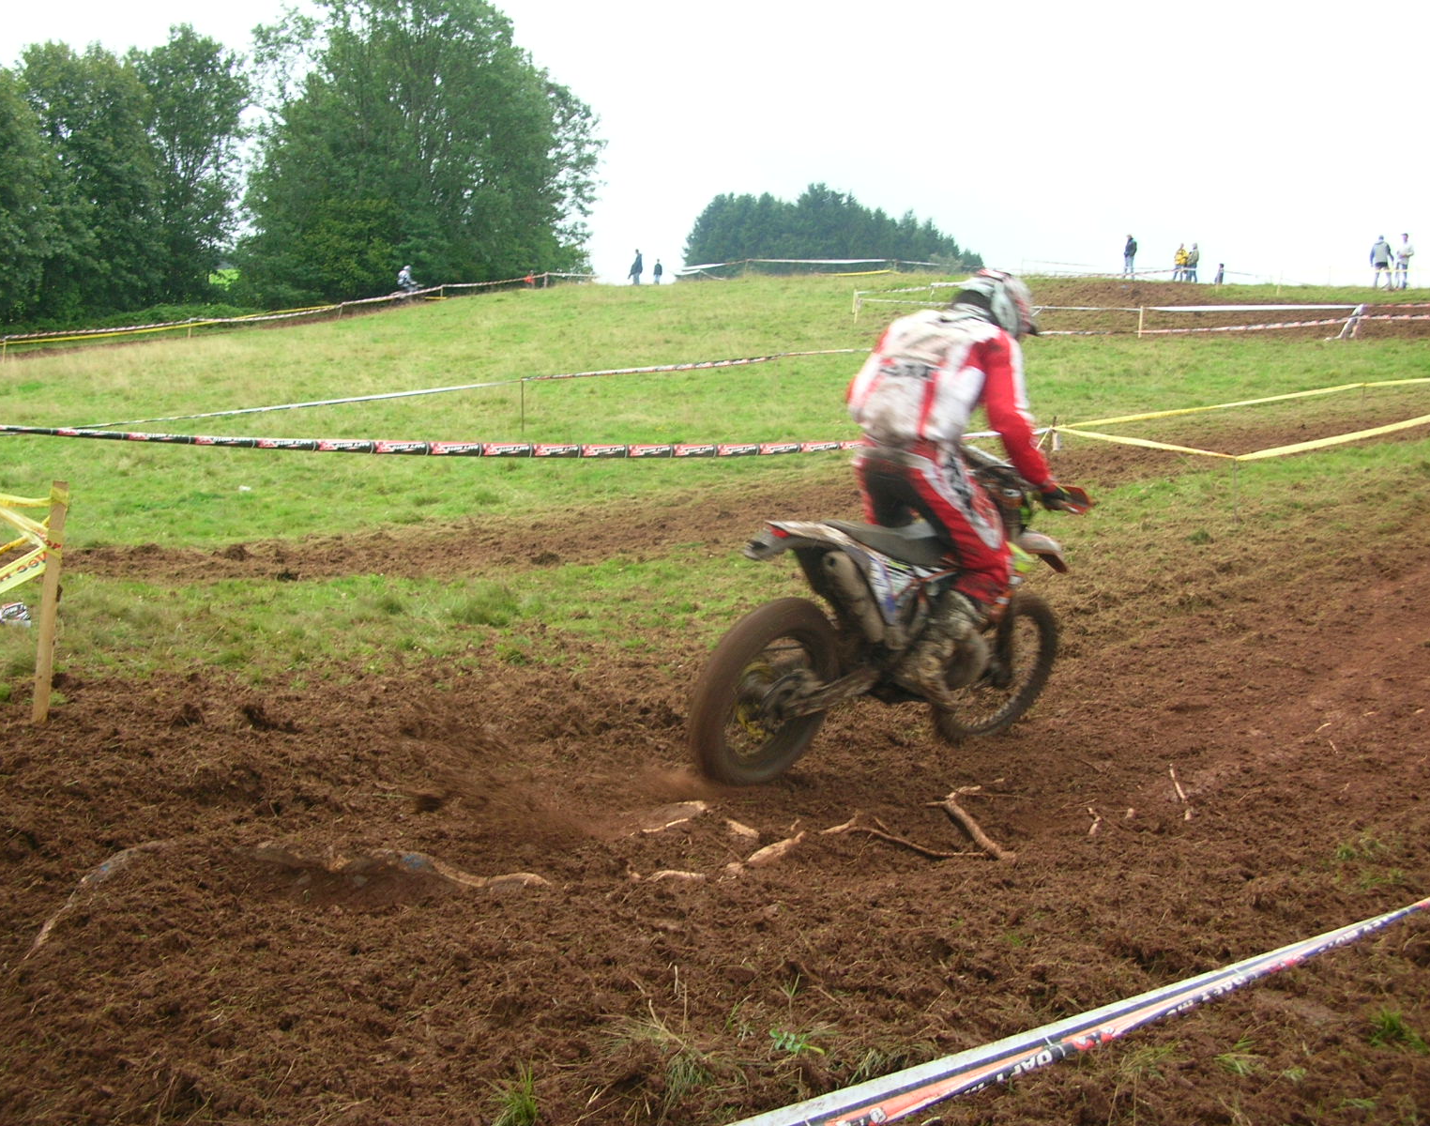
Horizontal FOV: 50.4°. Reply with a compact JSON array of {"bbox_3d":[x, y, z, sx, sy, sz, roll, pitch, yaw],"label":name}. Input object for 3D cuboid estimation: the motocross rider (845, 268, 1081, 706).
[{"bbox_3d":[0.880,-0.270,5.580,0.780,1.580,0.880,10,10,40],"label":"motocross rider"}]

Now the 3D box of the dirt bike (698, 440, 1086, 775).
[{"bbox_3d":[0.740,0.170,5.660,0.820,1.220,2.120,19,13,39],"label":"dirt bike"}]

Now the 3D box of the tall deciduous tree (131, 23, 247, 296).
[{"bbox_3d":[-26.337,-19.966,76.000,6.300,14.000,6.300,1,6,0],"label":"tall deciduous tree"}]

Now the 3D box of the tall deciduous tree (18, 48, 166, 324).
[{"bbox_3d":[-29.103,-17.912,71.000,6.800,13.300,6.800,1,6,0],"label":"tall deciduous tree"}]

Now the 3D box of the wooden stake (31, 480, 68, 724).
[{"bbox_3d":[-2.626,0.151,6.000,0.060,0.970,0.045,5,6,-17],"label":"wooden stake"}]

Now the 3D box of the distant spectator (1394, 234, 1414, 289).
[{"bbox_3d":[21.827,-9.532,48.000,0.540,1.750,0.420,4,7,30],"label":"distant spectator"}]

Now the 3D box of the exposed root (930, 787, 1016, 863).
[{"bbox_3d":[0.800,0.790,4.640,0.200,0.080,0.640,0,7,-6],"label":"exposed root"}]

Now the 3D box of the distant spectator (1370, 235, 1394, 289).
[{"bbox_3d":[21.085,-9.495,48.000,0.660,1.750,0.420,1,7,6],"label":"distant spectator"}]

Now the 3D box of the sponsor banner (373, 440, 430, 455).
[{"bbox_3d":[-2.027,-0.740,9.788,0.380,0.090,0.012,-1,6,-34],"label":"sponsor banner"}]

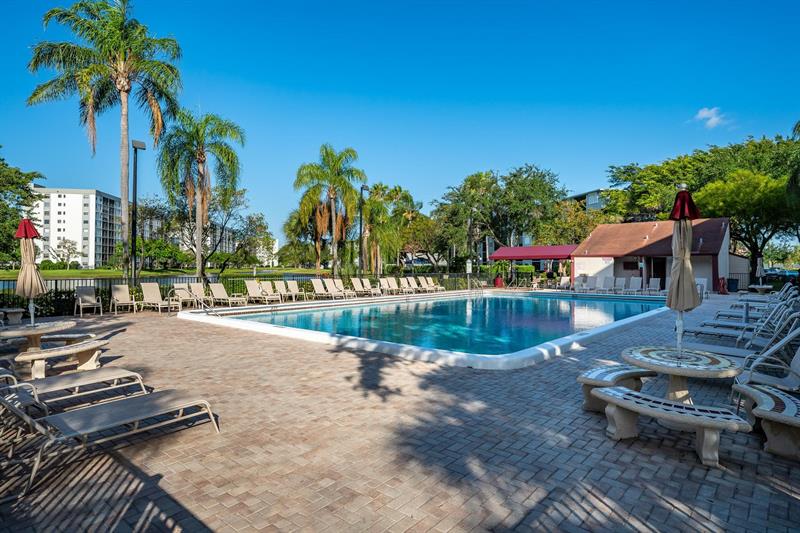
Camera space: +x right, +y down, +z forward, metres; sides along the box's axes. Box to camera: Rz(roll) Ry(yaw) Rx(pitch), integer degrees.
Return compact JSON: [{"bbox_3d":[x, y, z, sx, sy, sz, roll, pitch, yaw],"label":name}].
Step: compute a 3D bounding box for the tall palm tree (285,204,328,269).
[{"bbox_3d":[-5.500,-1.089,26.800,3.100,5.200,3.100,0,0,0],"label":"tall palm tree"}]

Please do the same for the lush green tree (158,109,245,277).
[{"bbox_3d":[-9.500,-3.050,21.200,4.000,9.000,4.000,0,0,0],"label":"lush green tree"}]

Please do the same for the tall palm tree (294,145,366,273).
[{"bbox_3d":[-4.270,-2.810,27.300,4.200,8.900,4.200,0,0,0],"label":"tall palm tree"}]

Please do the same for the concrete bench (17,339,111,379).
[{"bbox_3d":[-4.870,1.400,6.540,0.480,0.430,1.250,0,0,23],"label":"concrete bench"}]

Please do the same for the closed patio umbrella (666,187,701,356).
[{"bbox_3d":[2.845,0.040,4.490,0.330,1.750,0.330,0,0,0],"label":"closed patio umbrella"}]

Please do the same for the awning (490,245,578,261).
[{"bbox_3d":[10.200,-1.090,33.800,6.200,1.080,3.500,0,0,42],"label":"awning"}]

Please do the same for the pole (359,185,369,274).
[{"bbox_3d":[-2.259,-1.740,27.500,0.600,6.760,0.400,0,0,37],"label":"pole"}]

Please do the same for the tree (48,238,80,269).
[{"bbox_3d":[-90.000,-3.300,120.000,7.800,8.400,7.800,0,0,-37],"label":"tree"}]

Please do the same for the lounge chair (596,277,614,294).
[{"bbox_3d":[11.380,1.038,24.600,0.660,0.970,1.300,0,0,43],"label":"lounge chair"}]

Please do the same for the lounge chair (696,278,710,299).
[{"bbox_3d":[16.500,1.190,24.400,0.660,0.980,1.500,0,0,41],"label":"lounge chair"}]

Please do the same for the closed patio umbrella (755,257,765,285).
[{"bbox_3d":[17.450,0.120,21.500,0.400,1.600,0.400,0,0,0],"label":"closed patio umbrella"}]

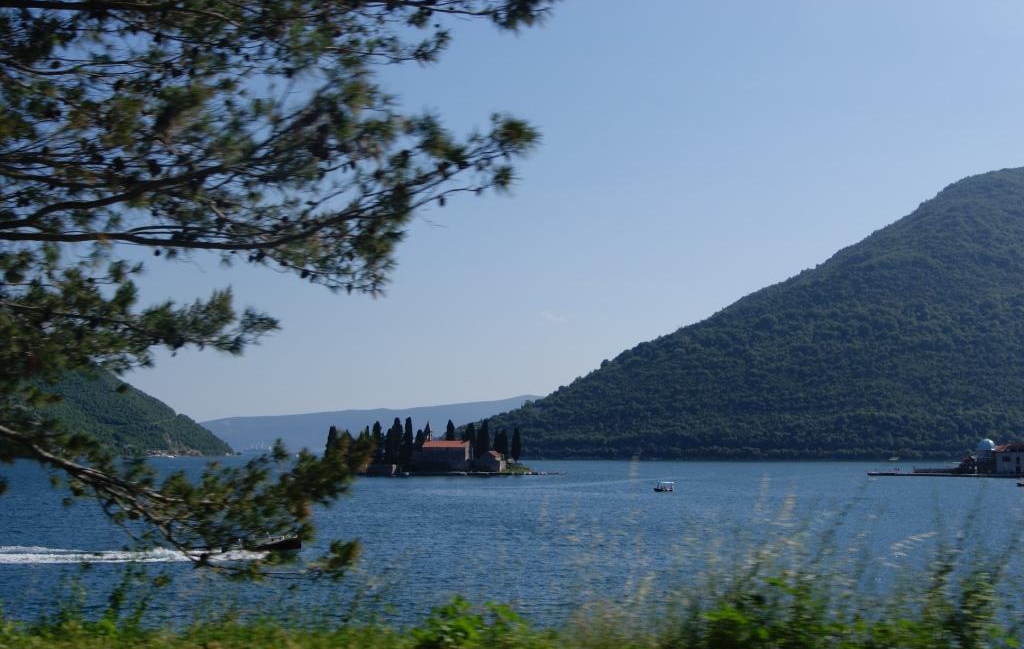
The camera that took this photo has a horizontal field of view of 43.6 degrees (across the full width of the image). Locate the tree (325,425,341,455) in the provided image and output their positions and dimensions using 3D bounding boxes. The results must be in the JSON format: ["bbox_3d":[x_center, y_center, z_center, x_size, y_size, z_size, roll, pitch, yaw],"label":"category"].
[{"bbox_3d":[-78.460,53.330,560.000,6.200,17.800,6.200,0,-6,0],"label":"tree"}]

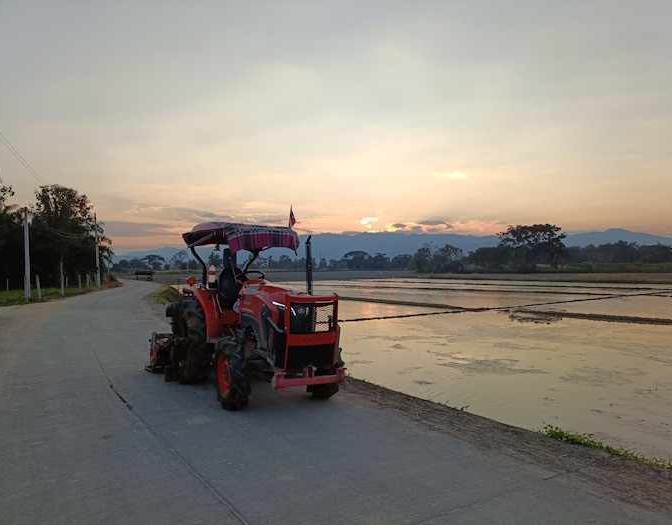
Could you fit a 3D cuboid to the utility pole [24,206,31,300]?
[{"bbox_3d":[-16.150,-0.420,26.500,0.230,4.850,0.230,0,-1,-13],"label":"utility pole"}]

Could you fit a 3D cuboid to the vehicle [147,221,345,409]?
[{"bbox_3d":[-1.230,0.585,7.130,1.750,2.340,3.600,0,-1,-32],"label":"vehicle"}]

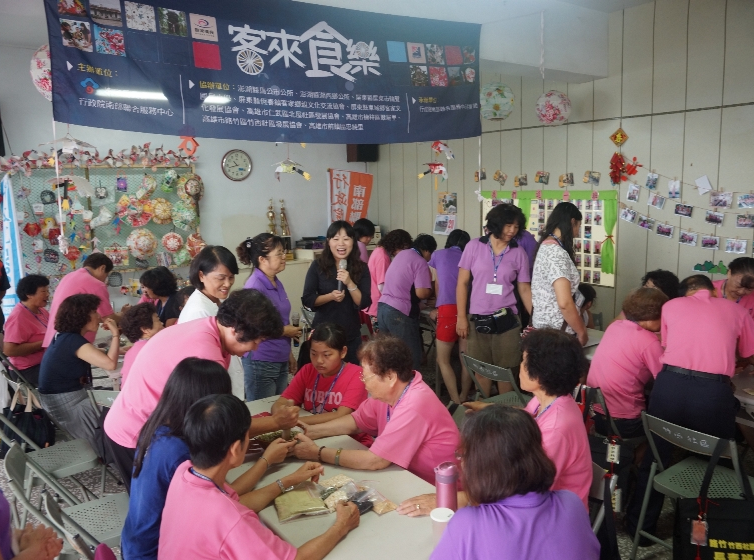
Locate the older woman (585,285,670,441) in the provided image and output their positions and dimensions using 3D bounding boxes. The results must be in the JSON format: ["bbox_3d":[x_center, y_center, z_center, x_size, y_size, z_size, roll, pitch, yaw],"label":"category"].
[{"bbox_3d":[1.580,0.655,3.520,0.750,1.200,0.520,-10,13,-42],"label":"older woman"}]

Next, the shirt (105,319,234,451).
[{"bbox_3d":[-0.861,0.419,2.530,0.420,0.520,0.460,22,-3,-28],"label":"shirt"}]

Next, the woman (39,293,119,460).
[{"bbox_3d":[-1.784,0.691,3.694,0.780,1.200,0.500,-7,10,-36],"label":"woman"}]

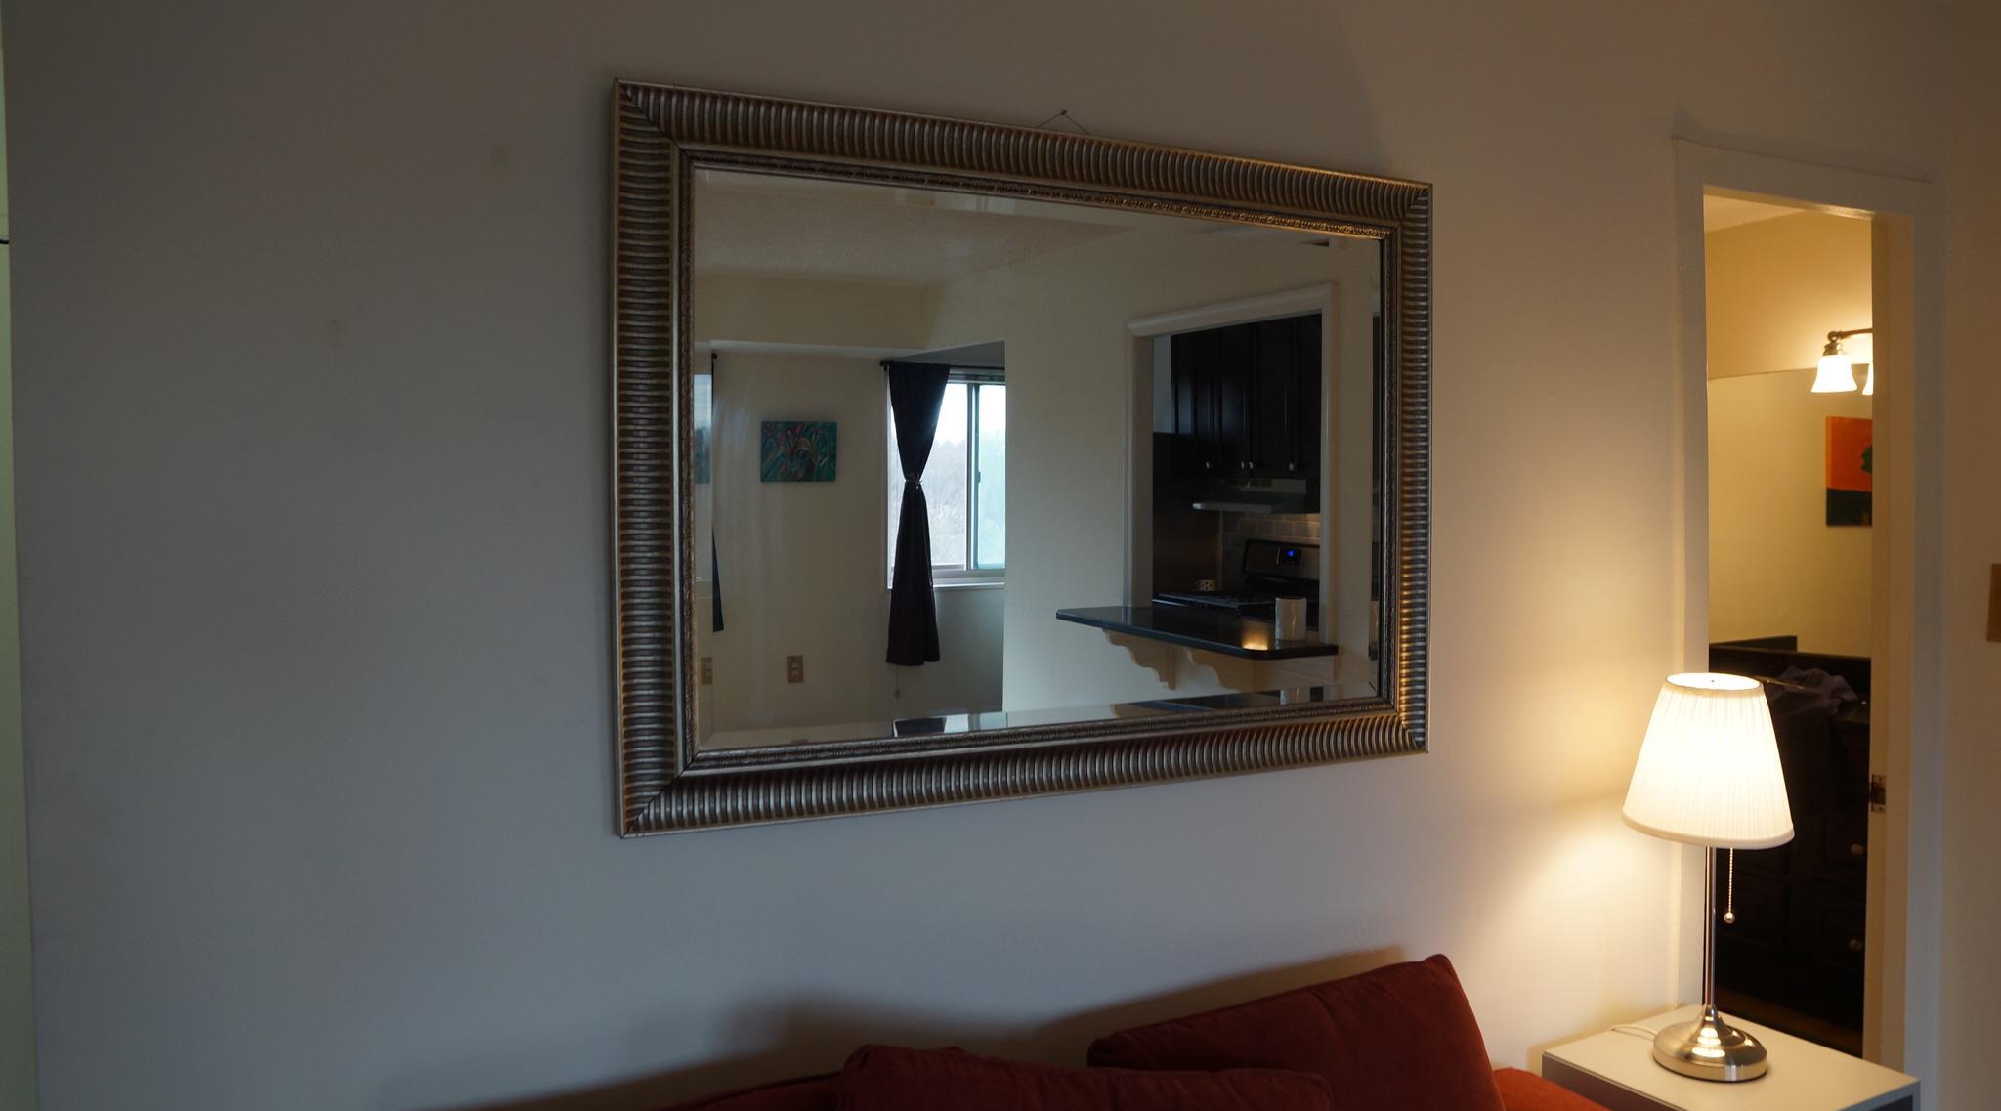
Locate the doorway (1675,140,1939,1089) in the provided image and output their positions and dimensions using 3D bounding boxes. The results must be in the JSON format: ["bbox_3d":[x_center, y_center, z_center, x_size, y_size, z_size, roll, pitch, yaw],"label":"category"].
[{"bbox_3d":[1.423,0.366,2.413,0.715,2.112,0.130,-1,1,-25],"label":"doorway"}]

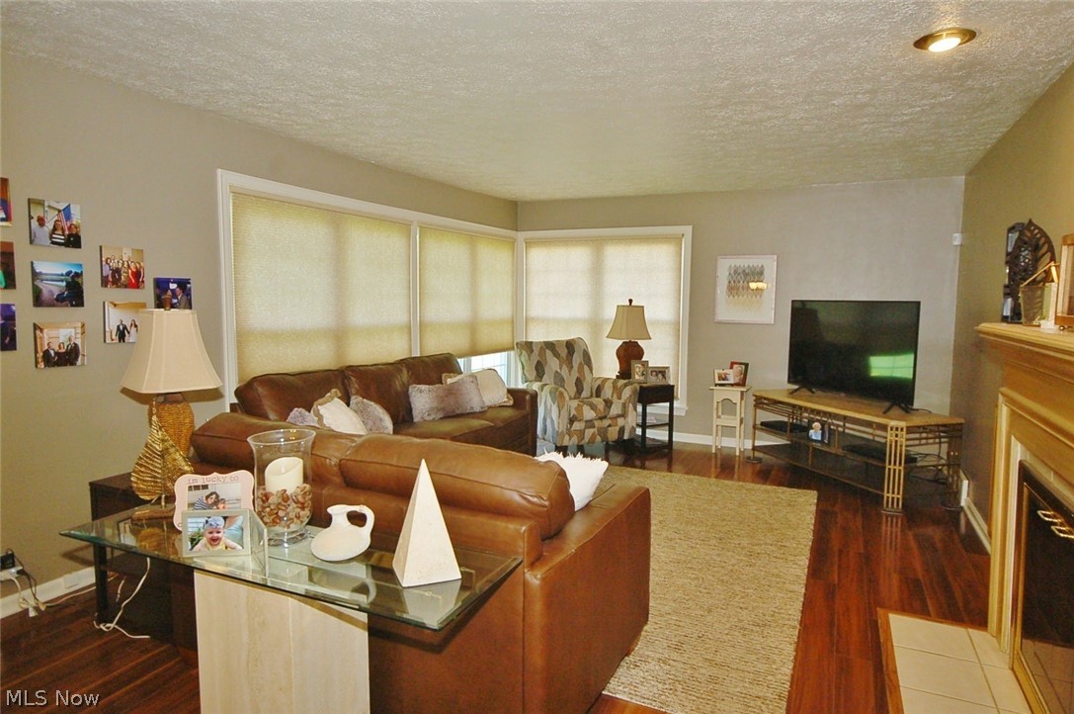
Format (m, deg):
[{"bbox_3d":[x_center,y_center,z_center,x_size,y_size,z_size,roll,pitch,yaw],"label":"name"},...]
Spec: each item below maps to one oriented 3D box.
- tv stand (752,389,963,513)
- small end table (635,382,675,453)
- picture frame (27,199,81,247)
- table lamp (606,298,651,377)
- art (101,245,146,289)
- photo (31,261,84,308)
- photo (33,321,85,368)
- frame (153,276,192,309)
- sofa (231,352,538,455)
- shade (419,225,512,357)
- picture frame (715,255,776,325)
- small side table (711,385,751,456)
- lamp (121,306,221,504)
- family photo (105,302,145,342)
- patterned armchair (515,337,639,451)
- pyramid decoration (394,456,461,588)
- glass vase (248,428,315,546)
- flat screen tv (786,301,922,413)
[{"bbox_3d":[2.390,0.671,4.890,0.560,0.630,1.460,-2,6,-19],"label":"tv stand"},{"bbox_3d":[1.024,0.544,6.048,0.330,0.620,0.520,-2,6,-24],"label":"small end table"},{"bbox_3d":[-2.200,-0.609,2.871,0.022,0.203,0.206,3,6,26],"label":"picture frame"},{"bbox_3d":[0.903,-0.170,6.078,0.335,0.780,0.335,-2,6,-24],"label":"table lamp"},{"bbox_3d":[-2.079,-0.445,3.142,0.022,0.203,0.198,3,7,25],"label":"art"},{"bbox_3d":[-2.207,-0.330,2.884,0.022,0.203,0.198,3,7,25],"label":"photo"},{"bbox_3d":[-2.208,-0.054,2.913,0.022,0.203,0.206,3,6,26],"label":"photo"},{"bbox_3d":[-1.969,-0.323,3.392,0.022,0.203,0.200,3,7,25],"label":"frame"},{"bbox_3d":[-0.946,0.533,4.462,0.950,0.940,2.340,3,6,26],"label":"sofa"},{"bbox_3d":[-0.634,-0.595,6.043,0.050,1.180,1.700,3,7,25],"label":"shade"},{"bbox_3d":[1.945,-0.626,5.835,0.523,0.629,0.030,3,6,26],"label":"picture frame"},{"bbox_3d":[1.773,0.579,5.789,0.315,0.616,0.270,3,7,25],"label":"small side table"},{"bbox_3d":[-1.554,0.142,2.651,0.360,0.770,0.355,5,7,44],"label":"lamp"},{"bbox_3d":[-2.082,-0.172,3.170,0.022,0.205,0.198,3,7,25],"label":"family photo"},{"bbox_3d":[0.356,0.361,6.042,0.820,1.000,0.920,-2,6,-24],"label":"patterned armchair"},{"bbox_3d":[-0.297,0.429,1.684,0.149,0.311,0.149,-2,6,-19],"label":"pyramid decoration"},{"bbox_3d":[-0.763,0.400,1.913,0.200,0.320,0.200,-2,6,-22],"label":"glass vase"},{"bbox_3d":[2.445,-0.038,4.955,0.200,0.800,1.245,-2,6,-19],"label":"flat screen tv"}]

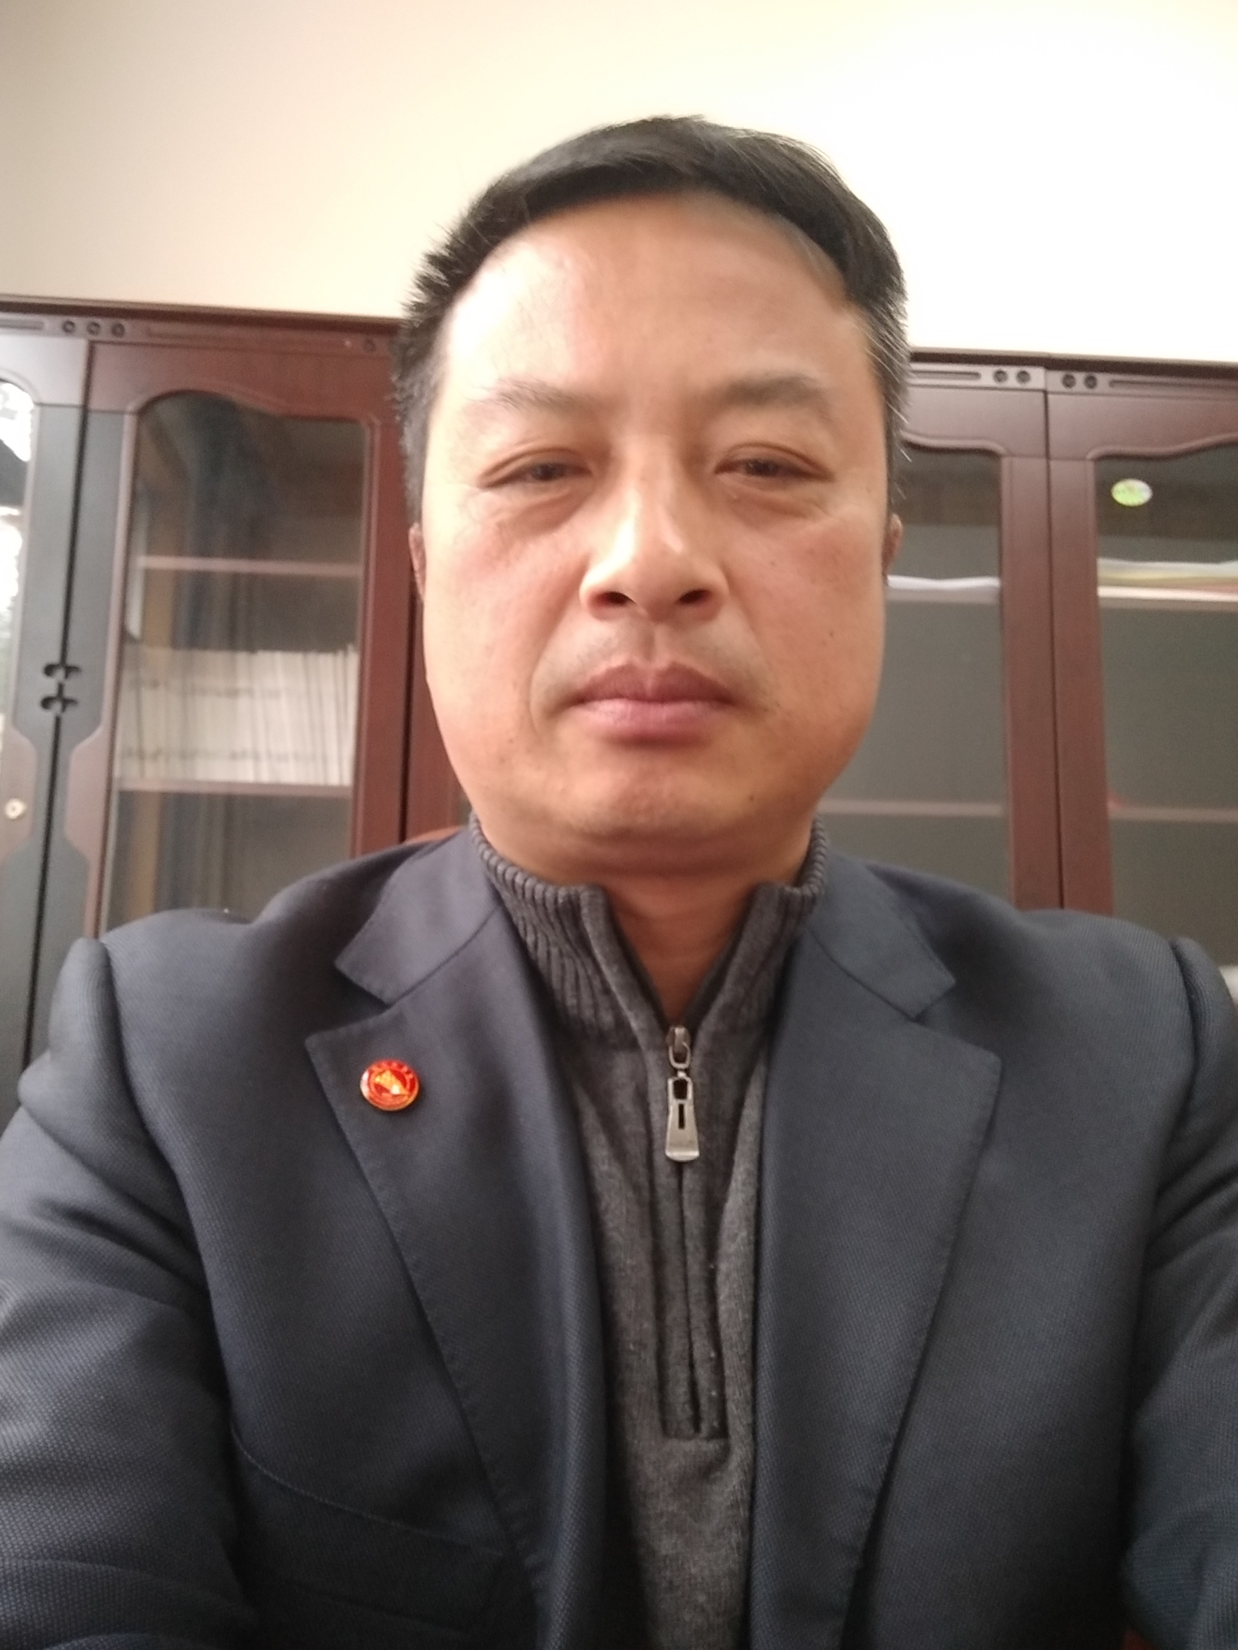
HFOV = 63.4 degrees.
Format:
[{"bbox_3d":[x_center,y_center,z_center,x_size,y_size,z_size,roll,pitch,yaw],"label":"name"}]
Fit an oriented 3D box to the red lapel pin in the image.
[{"bbox_3d":[-0.076,0.086,0.333,0.019,0.019,0.003,7,-37,-7],"label":"red lapel pin"}]

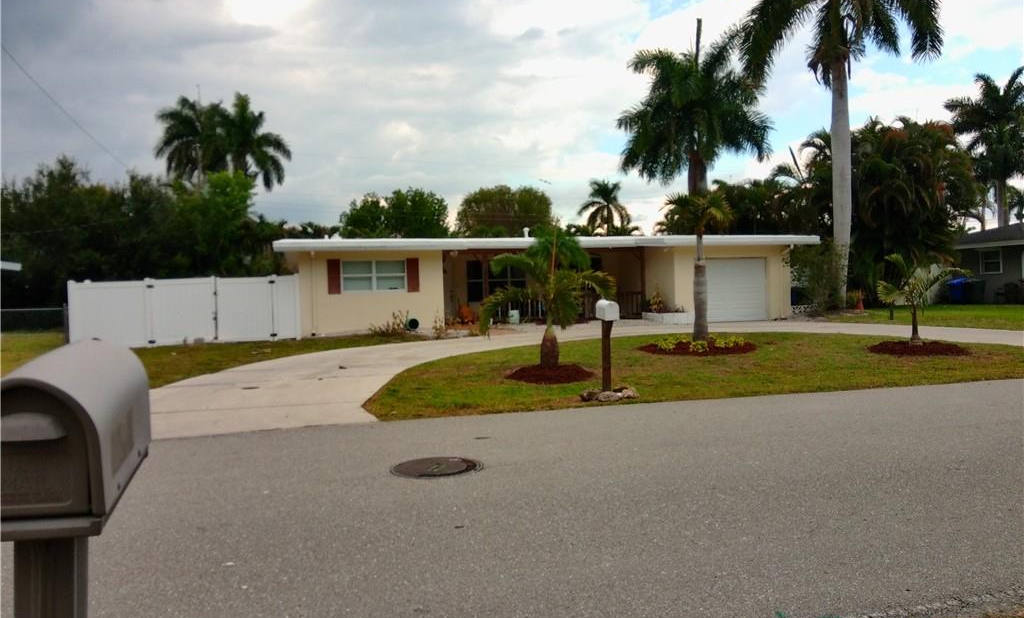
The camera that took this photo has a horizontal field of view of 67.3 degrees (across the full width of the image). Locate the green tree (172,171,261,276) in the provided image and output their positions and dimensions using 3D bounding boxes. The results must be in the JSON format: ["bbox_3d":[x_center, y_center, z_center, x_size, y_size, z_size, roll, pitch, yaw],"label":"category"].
[{"bbox_3d":[-12.230,-2.477,31.933,3.661,6.431,3.661,-1,2,0],"label":"green tree"}]

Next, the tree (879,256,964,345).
[{"bbox_3d":[8.286,-0.193,15.600,1.750,1.800,1.700,-2,2,-15],"label":"tree"}]

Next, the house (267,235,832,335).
[{"bbox_3d":[0.664,-0.972,29.259,17.765,2.884,10.500,-2,2,-13],"label":"house"}]

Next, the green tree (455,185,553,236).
[{"bbox_3d":[-0.482,-3.968,48.906,6.244,7.738,6.244,-1,2,0],"label":"green tree"}]

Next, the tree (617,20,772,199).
[{"bbox_3d":[8.550,-6.621,35.838,7.000,13.600,7.000,-2,2,-15],"label":"tree"}]

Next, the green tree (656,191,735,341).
[{"bbox_3d":[3.909,-0.901,16.384,1.663,3.191,1.663,-1,2,0],"label":"green tree"}]

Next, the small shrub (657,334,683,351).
[{"bbox_3d":[3.339,0.706,16.200,0.570,0.380,0.550,-2,2,-15],"label":"small shrub"}]

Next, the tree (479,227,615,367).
[{"bbox_3d":[0.539,-0.200,12.000,2.122,2.261,2.122,-1,2,0],"label":"tree"}]

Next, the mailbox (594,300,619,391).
[{"bbox_3d":[1.260,0.497,10.200,0.200,1.240,0.490,-2,2,-12],"label":"mailbox"}]

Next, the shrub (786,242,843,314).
[{"bbox_3d":[10.856,-1.130,27.600,1.900,2.500,1.900,-2,2,-15],"label":"shrub"}]

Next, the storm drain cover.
[{"bbox_3d":[-0.623,1.306,6.270,0.717,0.030,0.717,-1,2,0],"label":"storm drain cover"}]

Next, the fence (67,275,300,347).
[{"bbox_3d":[-9.008,0.070,21.450,6.050,1.860,0.130,-2,2,-15],"label":"fence"}]

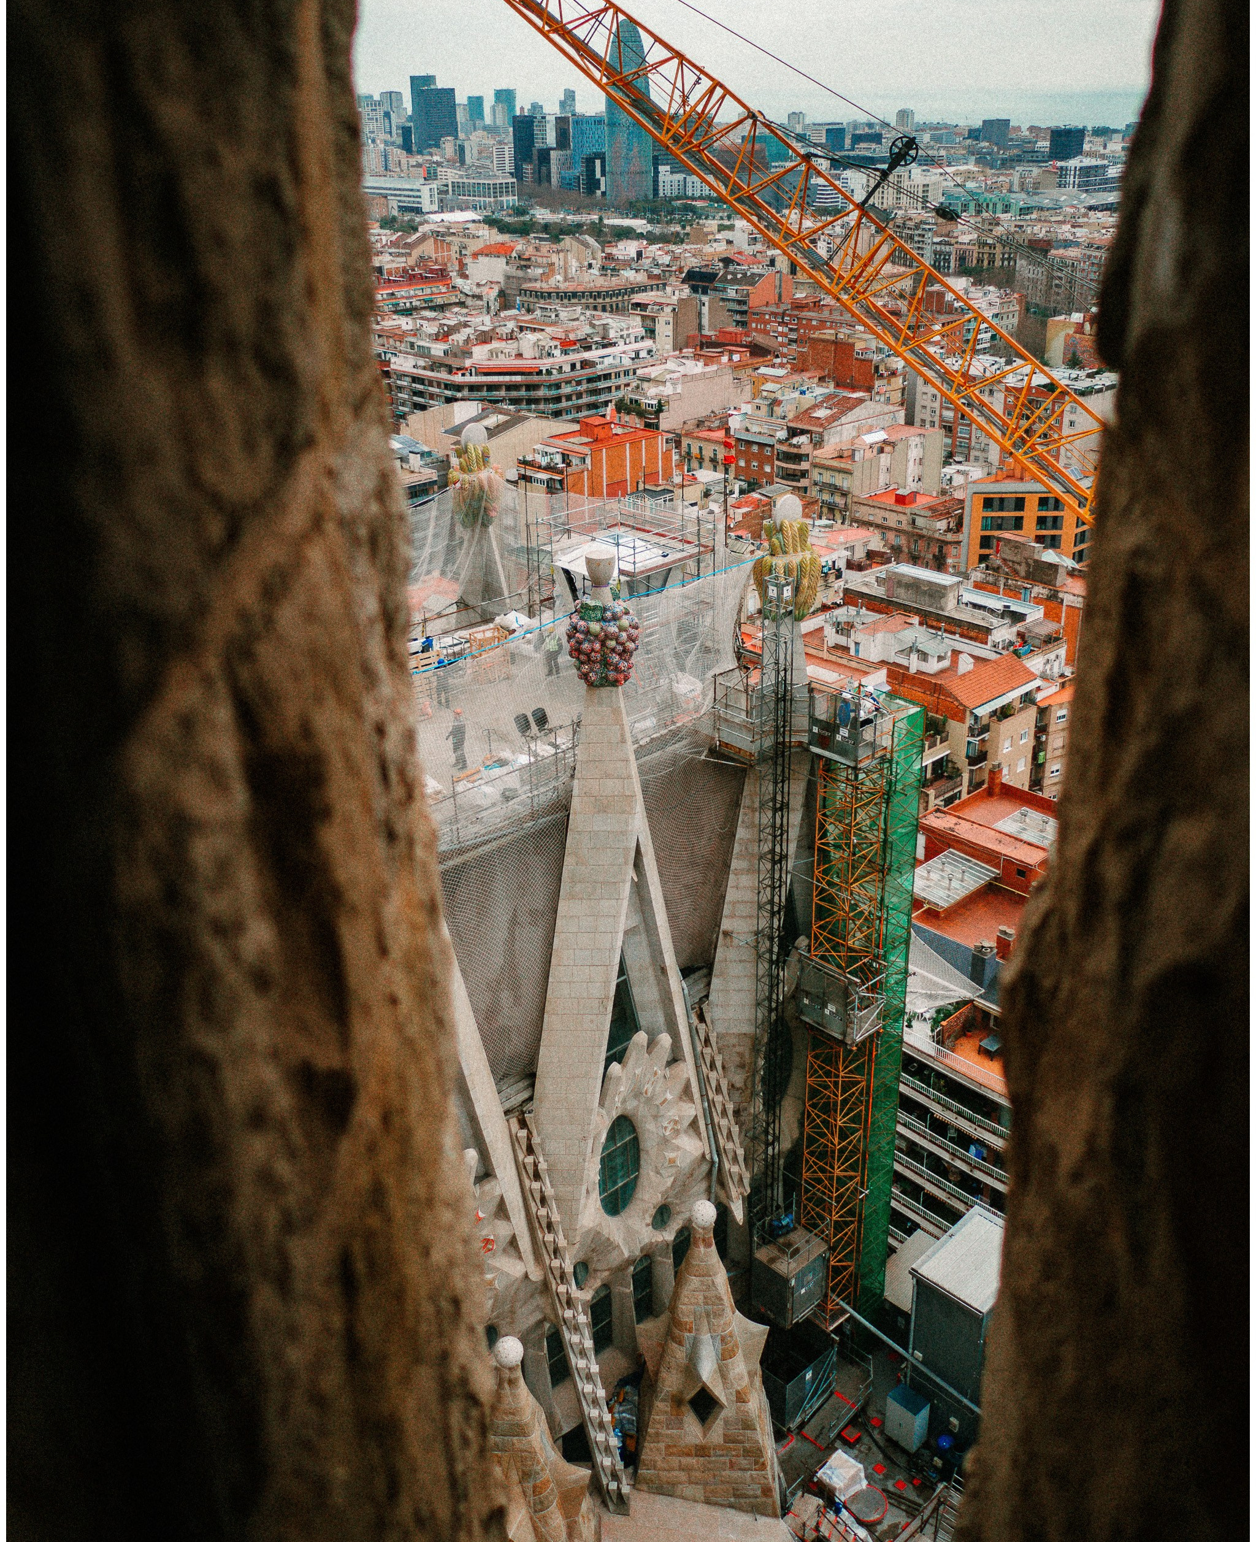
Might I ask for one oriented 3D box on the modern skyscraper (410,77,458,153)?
[{"bbox_3d":[-282.146,-941.813,2024.386,60.000,116.975,28.000,-23,34,-37],"label":"modern skyscraper"}]

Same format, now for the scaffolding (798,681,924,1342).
[{"bbox_3d":[7.326,8.272,45.315,3.447,24.724,2.019,-23,34,-37],"label":"scaffolding"}]

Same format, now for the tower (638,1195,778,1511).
[{"bbox_3d":[2.526,18.243,45.256,4.850,11.100,4.600,0,26,3],"label":"tower"}]

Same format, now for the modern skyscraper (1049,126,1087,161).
[{"bbox_3d":[512.743,-723.658,1625.582,22.000,49.465,32.000,-23,34,-37],"label":"modern skyscraper"}]

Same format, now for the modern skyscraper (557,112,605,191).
[{"bbox_3d":[-44.358,-583.923,1328.040,46.000,75.561,22.000,-23,34,-37],"label":"modern skyscraper"}]

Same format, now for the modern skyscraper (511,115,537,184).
[{"bbox_3d":[-105.272,-624.897,1416.048,18.000,75.311,18.000,-23,34,-37],"label":"modern skyscraper"}]

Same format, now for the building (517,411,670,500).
[{"bbox_3d":[-5.048,-48.863,240.112,24.667,23.007,12.284,-23,34,-37],"label":"building"}]

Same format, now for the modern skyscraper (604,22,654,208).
[{"bbox_3d":[0.662,-542.134,1157.629,39.000,144.000,38.000,-1,26,0],"label":"modern skyscraper"}]

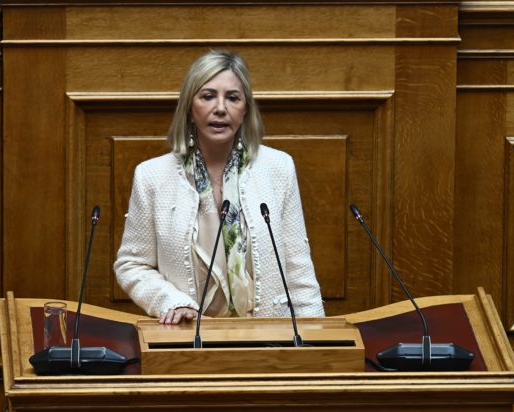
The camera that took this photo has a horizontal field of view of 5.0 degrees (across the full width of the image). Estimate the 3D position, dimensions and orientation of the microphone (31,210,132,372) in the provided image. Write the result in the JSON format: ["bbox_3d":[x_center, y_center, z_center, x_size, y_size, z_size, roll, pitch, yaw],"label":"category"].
[{"bbox_3d":[-0.444,0.206,14.550,0.250,0.370,0.260,1,13,3],"label":"microphone"}]

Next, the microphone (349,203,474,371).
[{"bbox_3d":[0.387,0.200,14.550,0.300,0.375,0.220,-2,13,-10],"label":"microphone"}]

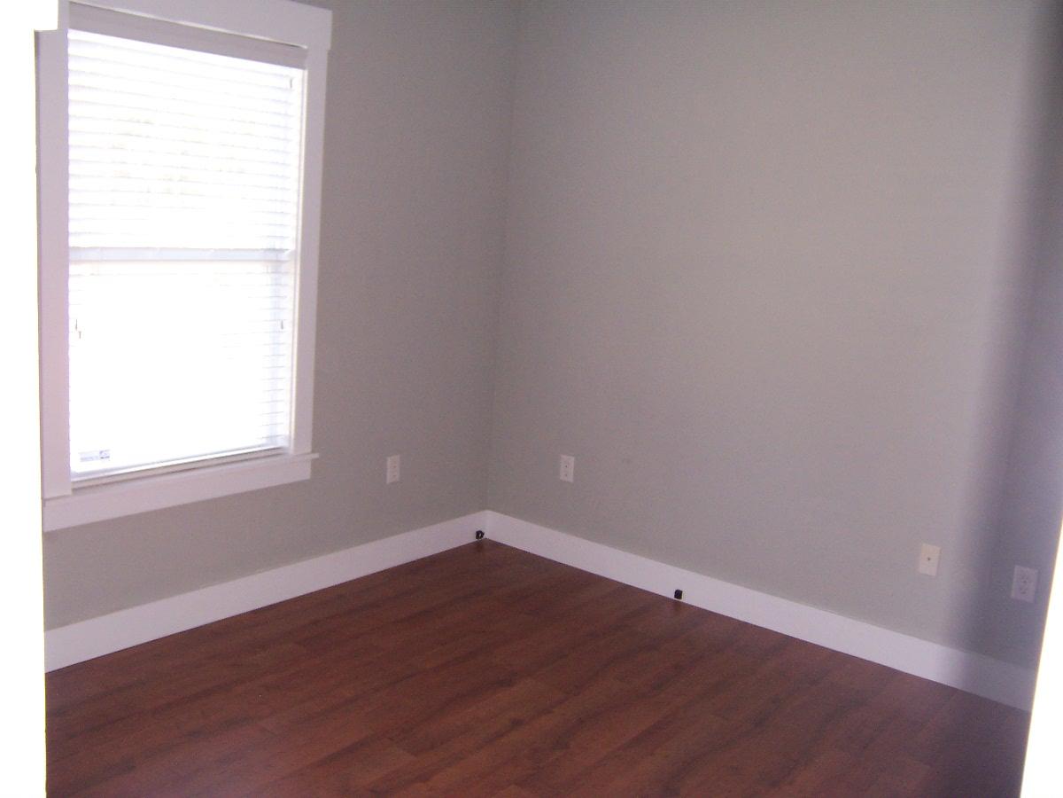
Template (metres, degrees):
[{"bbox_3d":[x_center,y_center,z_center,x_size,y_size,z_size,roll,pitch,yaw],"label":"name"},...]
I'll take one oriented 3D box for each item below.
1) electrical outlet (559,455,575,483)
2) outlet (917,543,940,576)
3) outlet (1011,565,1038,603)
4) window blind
[{"bbox_3d":[0.157,0.312,4.517,0.070,0.114,0.010,12,13,37],"label":"electrical outlet"},{"bbox_3d":[1.396,0.566,3.556,0.070,0.114,0.010,12,13,37],"label":"outlet"},{"bbox_3d":[1.638,0.618,3.369,0.070,0.114,0.010,12,13,37],"label":"outlet"},{"bbox_3d":[-1.162,-0.487,3.417,0.070,1.443,0.871,12,13,37],"label":"window blind"}]

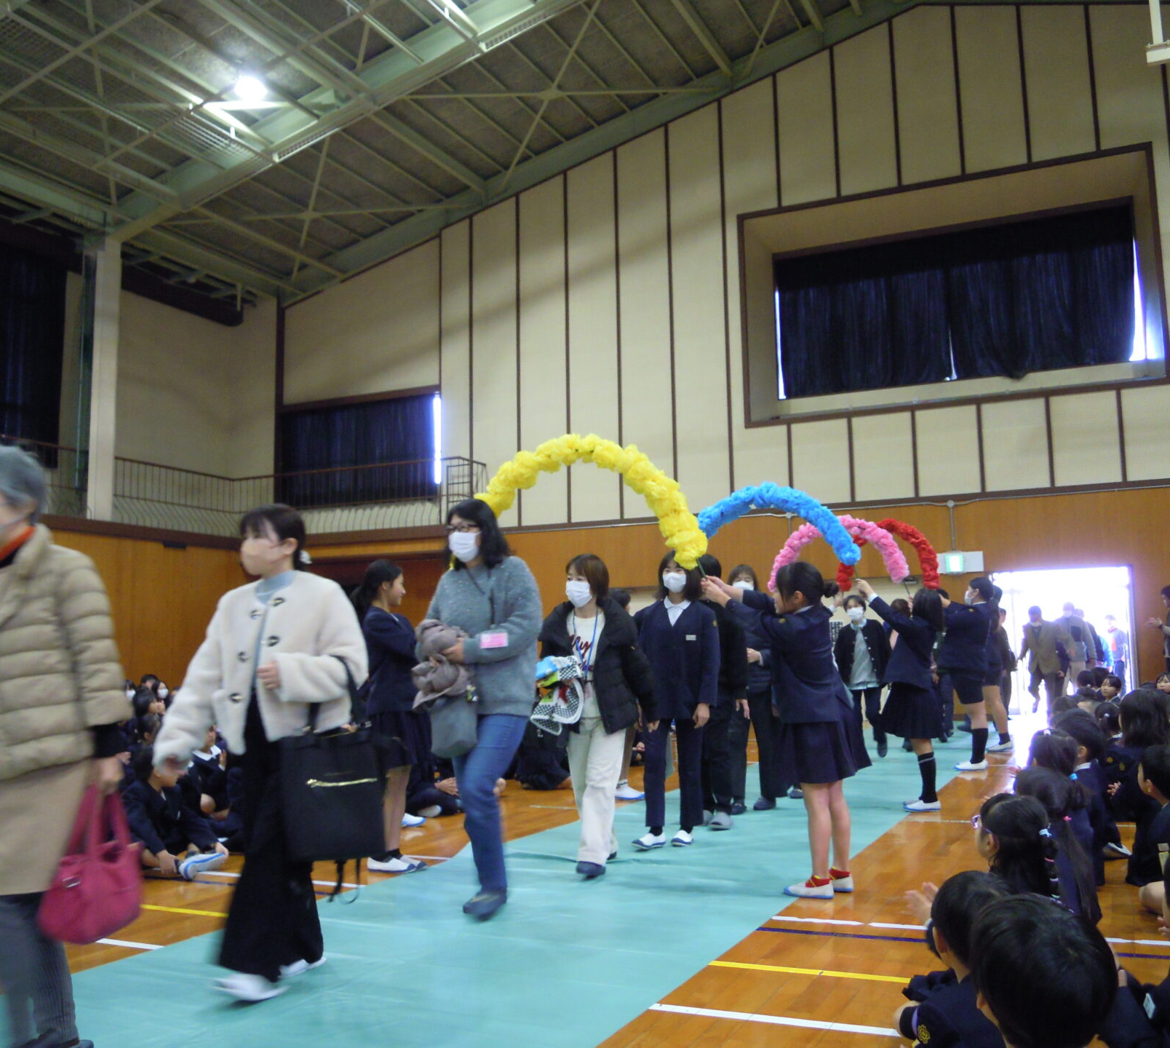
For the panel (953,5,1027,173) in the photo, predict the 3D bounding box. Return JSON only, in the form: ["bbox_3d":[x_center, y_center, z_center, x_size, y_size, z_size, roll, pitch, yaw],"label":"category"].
[{"bbox_3d":[6.194,-6.720,17.233,0.899,2.762,0.050,-4,-8,25],"label":"panel"}]

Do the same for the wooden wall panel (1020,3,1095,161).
[{"bbox_3d":[6.669,-6.196,15.922,0.854,2.099,0.050,-4,-7,25],"label":"wooden wall panel"}]

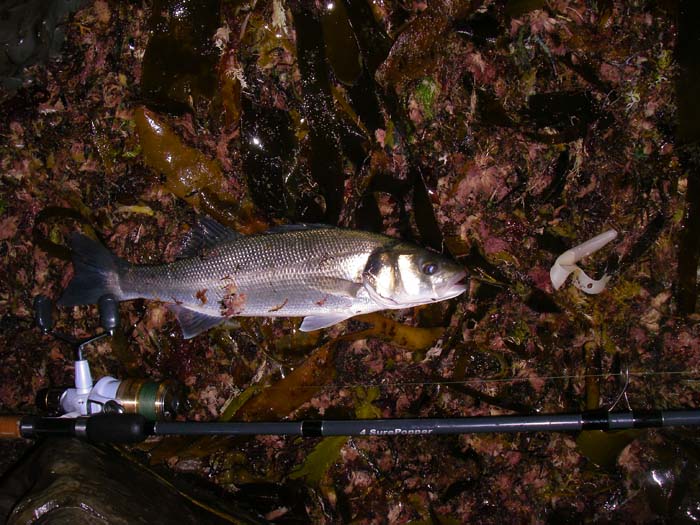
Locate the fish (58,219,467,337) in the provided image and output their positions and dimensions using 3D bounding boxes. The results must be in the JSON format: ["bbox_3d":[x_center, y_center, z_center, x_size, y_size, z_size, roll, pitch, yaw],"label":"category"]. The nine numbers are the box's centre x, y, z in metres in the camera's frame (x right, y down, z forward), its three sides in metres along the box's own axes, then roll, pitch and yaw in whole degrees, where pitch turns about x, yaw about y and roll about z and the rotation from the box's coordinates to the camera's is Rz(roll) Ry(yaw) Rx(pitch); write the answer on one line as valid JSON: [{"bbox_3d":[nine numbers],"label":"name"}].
[{"bbox_3d":[-0.094,0.016,0.825,0.440,0.060,0.125,2,78,0],"label":"fish"}]

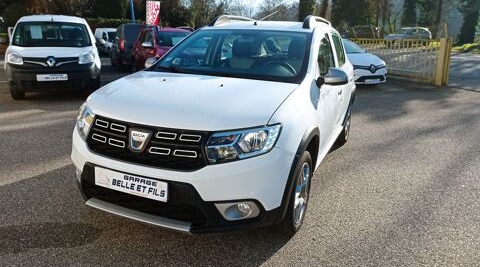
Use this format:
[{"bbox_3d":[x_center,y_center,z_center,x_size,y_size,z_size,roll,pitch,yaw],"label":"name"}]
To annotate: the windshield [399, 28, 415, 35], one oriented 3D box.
[{"bbox_3d":[12.019,-7.341,28.000,0.850,0.160,1.380,-33,25,-12],"label":"windshield"}]

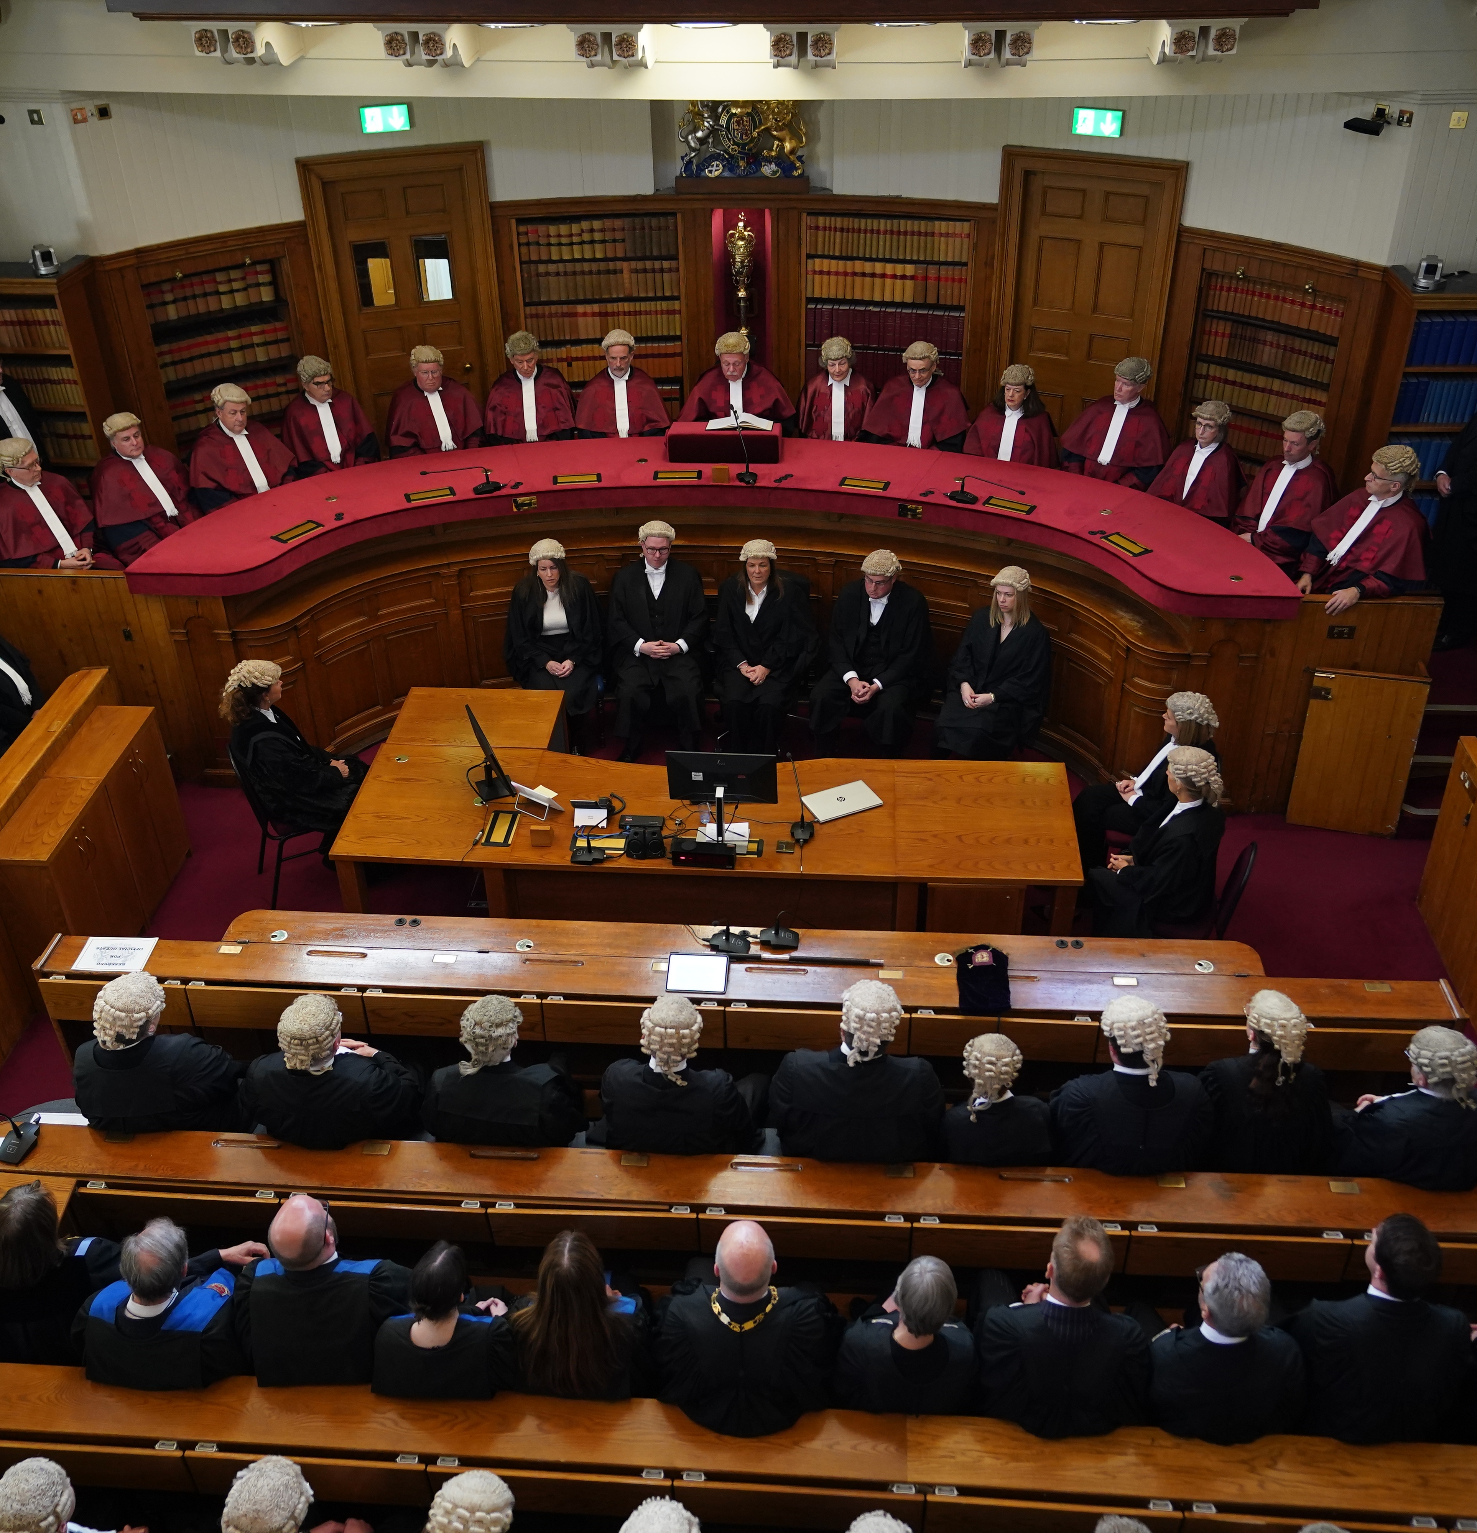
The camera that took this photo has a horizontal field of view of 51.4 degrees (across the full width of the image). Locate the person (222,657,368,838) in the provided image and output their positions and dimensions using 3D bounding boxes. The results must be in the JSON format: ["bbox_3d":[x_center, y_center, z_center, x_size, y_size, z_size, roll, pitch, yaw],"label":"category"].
[{"bbox_3d":[-2.229,-0.016,8.112,0.820,1.280,0.560,-13,36,-17],"label":"person"}]

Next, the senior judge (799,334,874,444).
[{"bbox_3d":[0.583,-1.928,9.454,0.485,1.343,0.758,4,35,7],"label":"senior judge"}]

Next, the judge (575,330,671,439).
[{"bbox_3d":[-0.736,-2.097,10.004,0.640,1.370,0.800,-3,33,-3],"label":"judge"}]

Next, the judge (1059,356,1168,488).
[{"bbox_3d":[2.148,-1.671,9.004,0.606,1.394,0.758,20,39,28],"label":"judge"}]

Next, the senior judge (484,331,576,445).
[{"bbox_3d":[-1.314,-2.090,10.014,0.640,1.370,0.800,-6,33,-8],"label":"senior judge"}]

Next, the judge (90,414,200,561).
[{"bbox_3d":[-3.334,-1.356,8.958,0.750,1.390,0.620,26,42,35],"label":"judge"}]

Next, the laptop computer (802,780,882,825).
[{"bbox_3d":[0.491,0.172,7.235,0.328,0.018,0.215,-16,37,-21],"label":"laptop computer"}]

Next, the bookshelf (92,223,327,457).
[{"bbox_3d":[-3.530,-2.700,10.566,1.389,1.860,0.300,-21,38,-27],"label":"bookshelf"}]

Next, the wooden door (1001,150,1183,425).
[{"bbox_3d":[2.356,-3.079,10.645,1.250,2.235,0.150,16,37,24],"label":"wooden door"}]

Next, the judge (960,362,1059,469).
[{"bbox_3d":[1.710,-1.918,9.864,0.570,1.220,0.760,10,36,16],"label":"judge"}]

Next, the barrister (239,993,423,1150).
[{"bbox_3d":[-1.516,1.280,6.149,0.640,1.300,0.800,7,35,12],"label":"barrister"}]

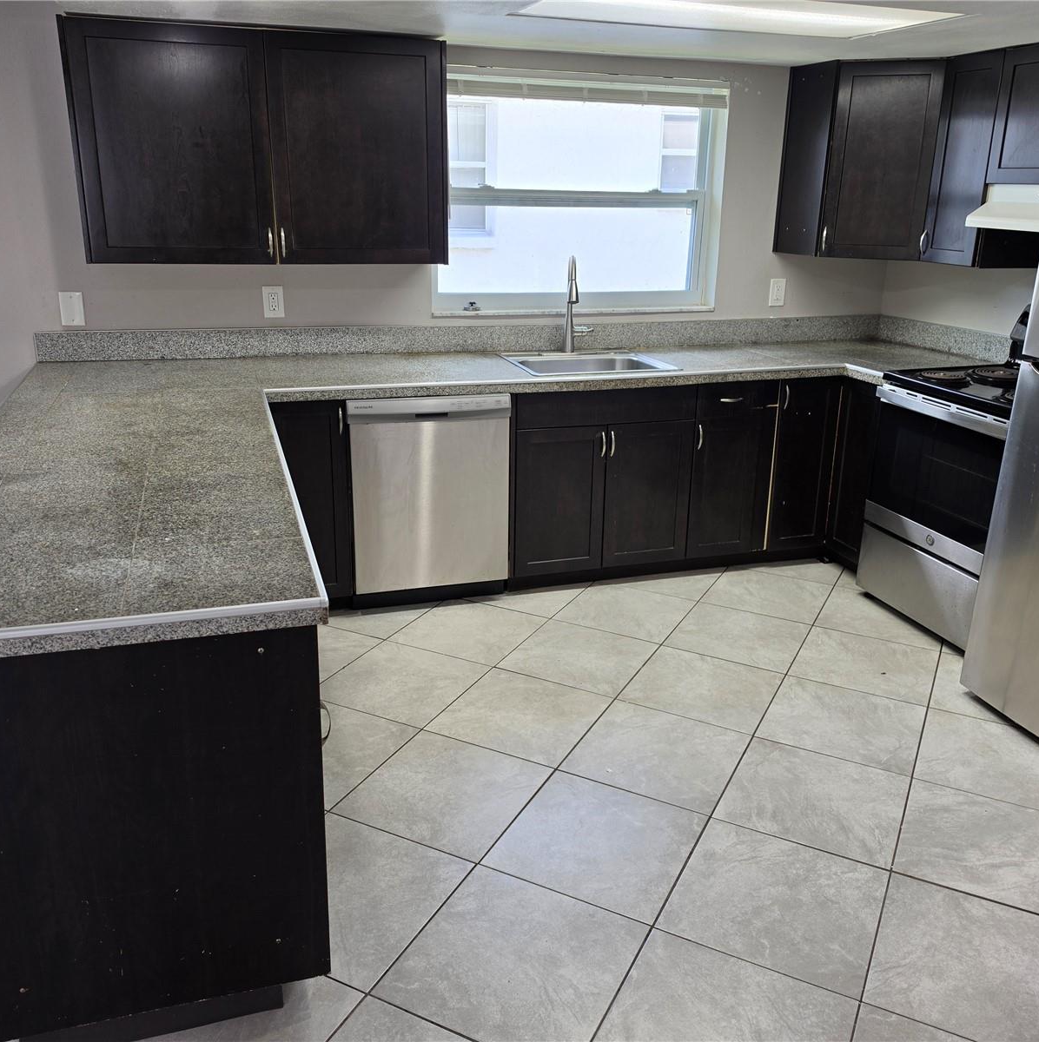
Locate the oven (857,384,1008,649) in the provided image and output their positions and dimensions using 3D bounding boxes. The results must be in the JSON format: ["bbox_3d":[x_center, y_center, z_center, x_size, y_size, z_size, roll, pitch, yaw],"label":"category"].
[{"bbox_3d":[1.806,-0.036,3.494,0.662,0.869,0.762,-5,20,-17],"label":"oven"}]

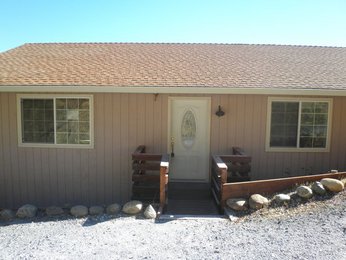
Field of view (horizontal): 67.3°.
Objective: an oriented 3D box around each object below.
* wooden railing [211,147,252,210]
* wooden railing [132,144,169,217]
[{"bbox_3d":[1.210,0.981,5.460,0.840,0.900,2.100,1,6,1],"label":"wooden railing"},{"bbox_3d":[-0.445,0.970,5.487,0.790,0.920,2.080,1,6,1],"label":"wooden railing"}]

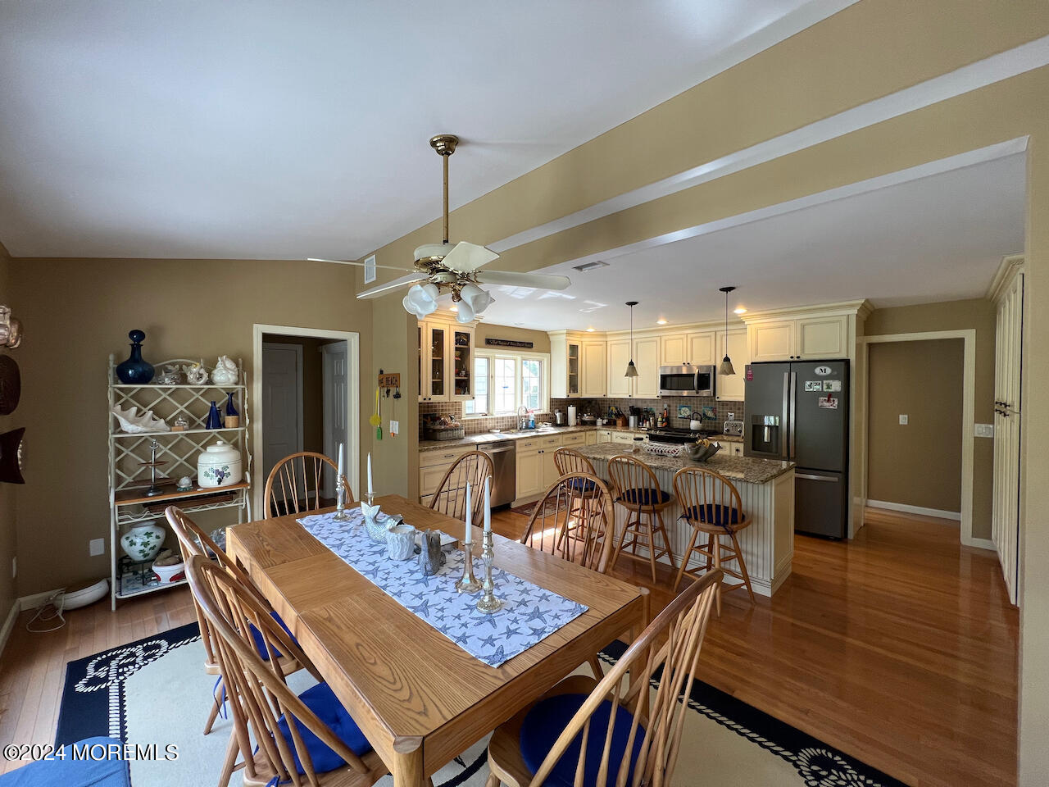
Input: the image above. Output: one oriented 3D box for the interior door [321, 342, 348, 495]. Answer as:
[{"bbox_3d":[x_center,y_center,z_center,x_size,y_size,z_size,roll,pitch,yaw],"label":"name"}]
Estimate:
[{"bbox_3d":[-2.267,0.448,4.922,0.860,2.070,0.100,1,2,44],"label":"interior door"}]

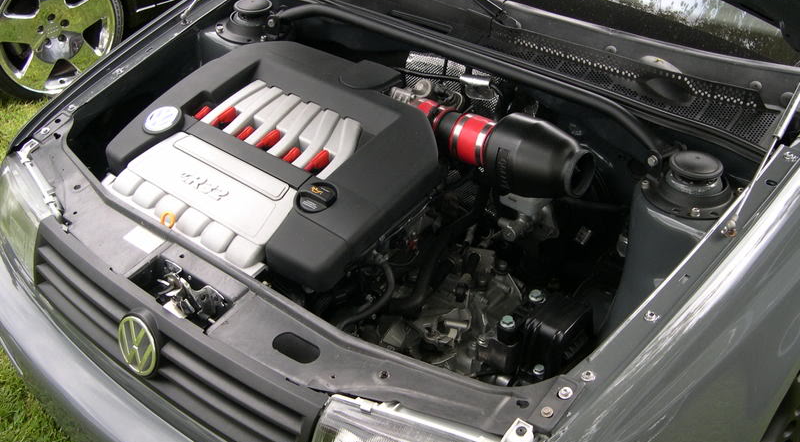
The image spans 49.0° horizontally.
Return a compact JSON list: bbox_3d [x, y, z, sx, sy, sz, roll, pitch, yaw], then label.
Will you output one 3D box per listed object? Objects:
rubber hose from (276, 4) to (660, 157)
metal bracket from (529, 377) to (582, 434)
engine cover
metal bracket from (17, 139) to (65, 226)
[{"bbox_3d":[0.089,-0.322,1.810,0.970,0.068,0.062,26,41,32],"label":"rubber hose"},{"bbox_3d":[0.213,0.251,1.213,0.040,0.012,0.085,26,54,32],"label":"metal bracket"},{"bbox_3d":[-0.239,-0.149,1.777,0.652,0.130,0.517,26,54,32],"label":"engine cover"},{"bbox_3d":[-0.697,-0.086,1.733,0.057,0.037,0.295,-20,39,-27],"label":"metal bracket"}]

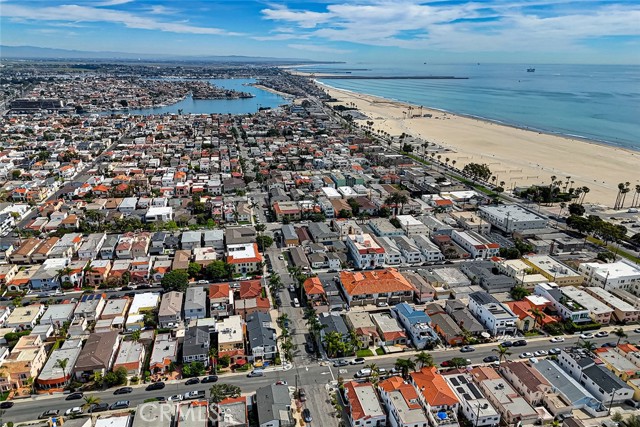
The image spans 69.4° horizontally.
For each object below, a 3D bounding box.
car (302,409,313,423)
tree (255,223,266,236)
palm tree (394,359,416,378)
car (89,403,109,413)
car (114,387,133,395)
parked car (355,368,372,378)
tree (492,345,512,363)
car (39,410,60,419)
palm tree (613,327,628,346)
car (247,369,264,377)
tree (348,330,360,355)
[{"bbox_3d":[-3.268,54.649,125.138,1.820,1.450,4.600,-3,19,-11],"label":"car"},{"bbox_3d":[-32.603,9.155,250.919,6.100,8.300,6.100,-3,19,-10],"label":"tree"},{"bbox_3d":[25.919,47.349,140.320,6.349,6.410,6.349,-3,19,-11],"label":"palm tree"},{"bbox_3d":[-60.918,53.531,127.432,4.800,1.600,1.900,-3,19,-11],"label":"car"},{"bbox_3d":[-60.700,54.690,143.040,4.700,1.500,1.850,-4,19,-12],"label":"car"},{"bbox_3d":[14.420,52.140,151.530,5.000,1.850,1.950,-4,19,-12],"label":"parked car"},{"bbox_3d":[57.927,44.807,146.312,5.700,7.500,5.700,-3,19,-10],"label":"tree"},{"bbox_3d":[-73.124,54.225,124.882,4.750,1.620,1.880,-3,19,-11],"label":"car"},{"bbox_3d":[99.844,42.296,154.184,5.307,8.293,5.307,-3,19,-11],"label":"palm tree"},{"bbox_3d":[-20.820,52.190,151.070,4.700,1.650,1.850,-4,19,-12],"label":"car"},{"bbox_3d":[12.190,45.310,161.040,4.200,8.800,4.200,-4,19,-12],"label":"tree"}]

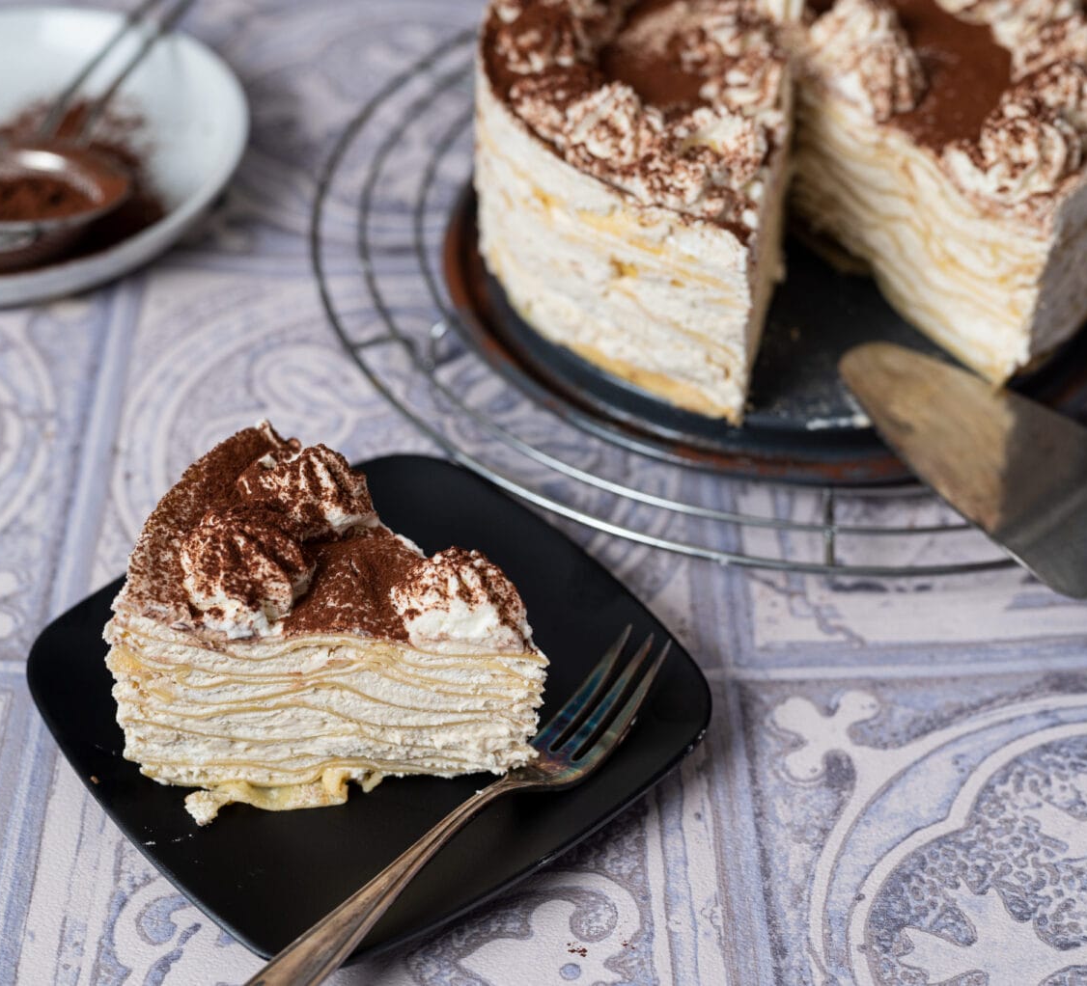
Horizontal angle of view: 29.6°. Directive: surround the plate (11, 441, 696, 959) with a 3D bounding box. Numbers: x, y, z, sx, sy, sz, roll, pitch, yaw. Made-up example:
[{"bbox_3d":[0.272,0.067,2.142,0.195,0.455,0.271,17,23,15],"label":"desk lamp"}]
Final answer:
[{"bbox_3d":[-0.047,0.058,0.548,0.153,0.018,0.149,-30,51,-29],"label":"plate"}]

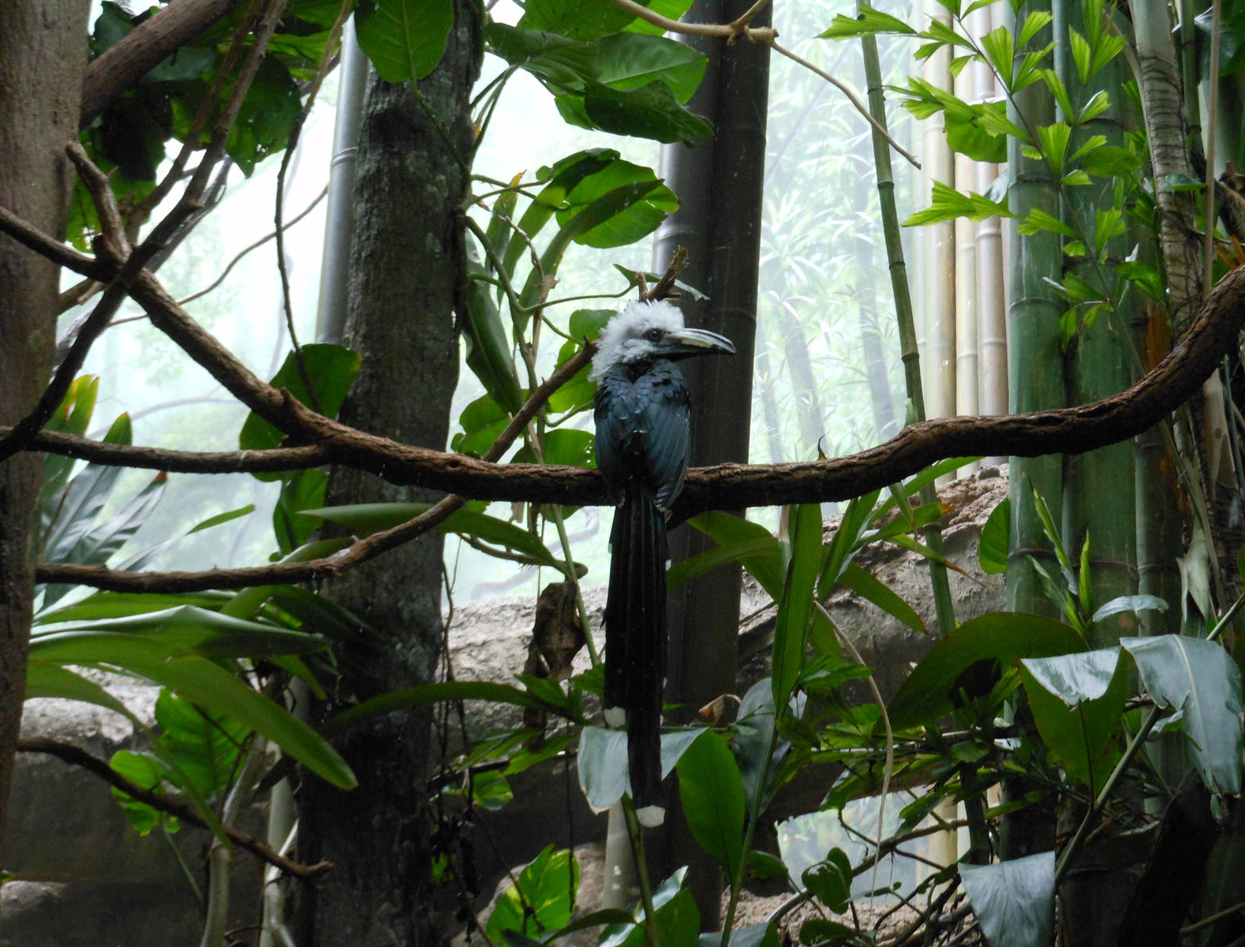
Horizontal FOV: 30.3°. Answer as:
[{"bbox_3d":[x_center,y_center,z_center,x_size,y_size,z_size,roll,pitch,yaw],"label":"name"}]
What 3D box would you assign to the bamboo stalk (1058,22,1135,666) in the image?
[{"bbox_3d":[0.766,-0.233,3.700,0.120,1.060,0.120,2,-12,0],"label":"bamboo stalk"}]

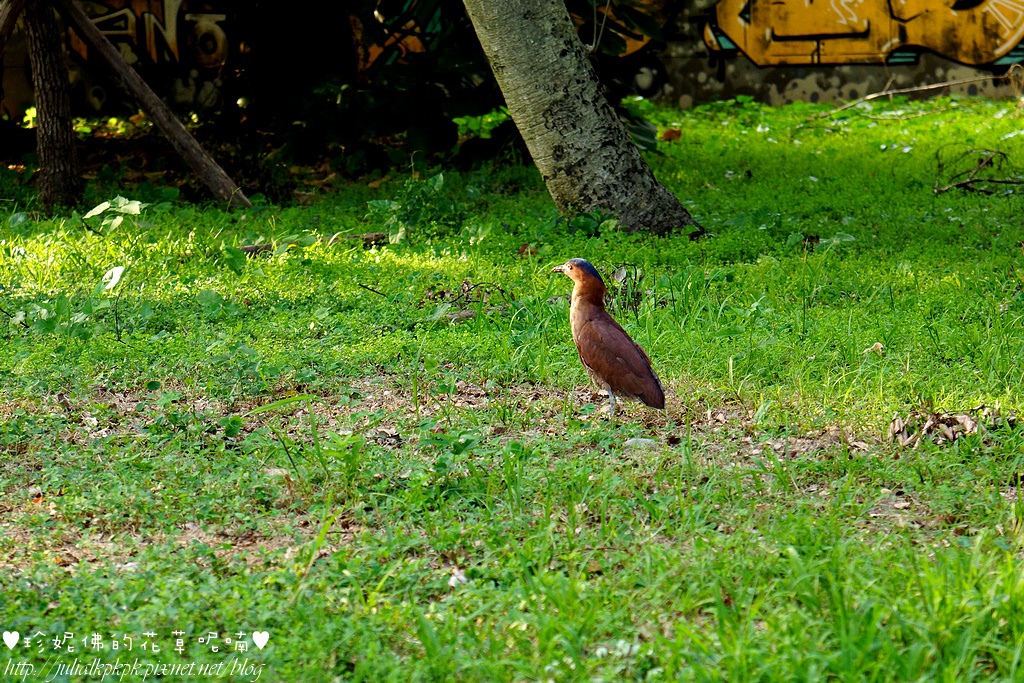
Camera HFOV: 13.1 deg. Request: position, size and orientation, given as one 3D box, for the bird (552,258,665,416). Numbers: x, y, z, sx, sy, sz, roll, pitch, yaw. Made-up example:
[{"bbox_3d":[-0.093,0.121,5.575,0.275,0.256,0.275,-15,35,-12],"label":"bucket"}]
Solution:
[{"bbox_3d":[0.225,-0.005,10.400,0.265,0.375,0.140,1,6,7],"label":"bird"}]

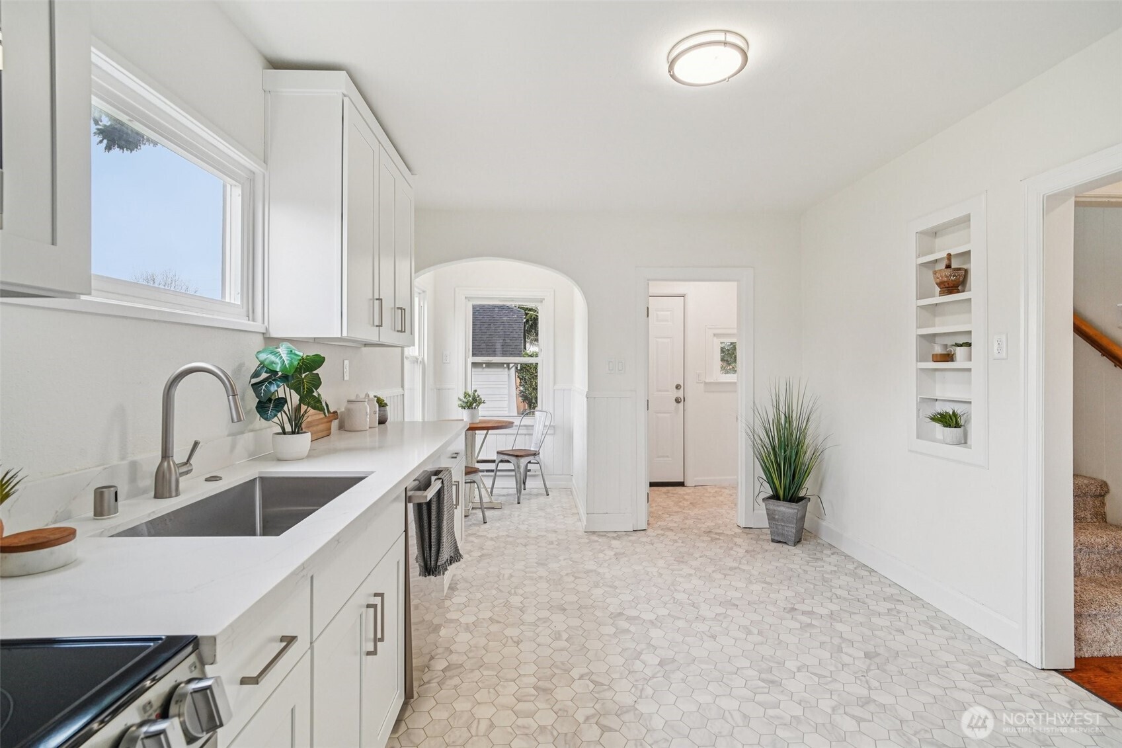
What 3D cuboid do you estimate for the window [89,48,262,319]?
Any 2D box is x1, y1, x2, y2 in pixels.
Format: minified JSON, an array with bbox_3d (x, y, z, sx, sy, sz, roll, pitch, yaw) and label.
[{"bbox_3d":[-1.198,-0.505,1.474,0.100,0.640,1.150,0,1,-3],"label":"window"}]

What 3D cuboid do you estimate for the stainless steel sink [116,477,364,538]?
[{"bbox_3d":[-0.834,0.471,1.406,0.420,0.230,0.680,0,1,-3],"label":"stainless steel sink"}]

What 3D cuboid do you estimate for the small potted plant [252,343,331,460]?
[{"bbox_3d":[-1.103,0.113,2.040,0.310,0.480,0.280,0,1,-3],"label":"small potted plant"}]

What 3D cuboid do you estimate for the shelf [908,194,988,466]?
[{"bbox_3d":[2.082,-0.216,2.639,0.140,1.335,0.515,0,1,-3],"label":"shelf"}]

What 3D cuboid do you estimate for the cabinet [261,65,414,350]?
[{"bbox_3d":[-1.067,-0.699,2.596,0.335,1.085,1.110,0,1,-3],"label":"cabinet"}]

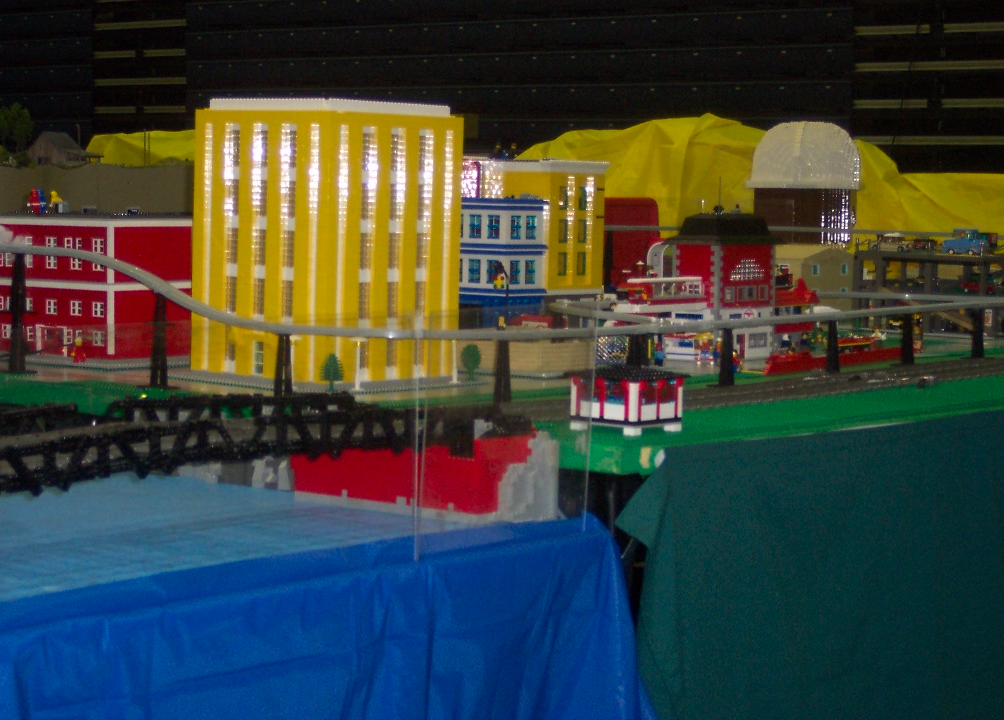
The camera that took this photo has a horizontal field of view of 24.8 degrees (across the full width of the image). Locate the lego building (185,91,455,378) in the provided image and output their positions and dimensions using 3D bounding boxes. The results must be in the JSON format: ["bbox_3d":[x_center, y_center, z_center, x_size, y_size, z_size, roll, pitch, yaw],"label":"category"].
[{"bbox_3d":[-0.280,-0.196,3.678,0.296,0.435,0.312,5,6,40],"label":"lego building"}]

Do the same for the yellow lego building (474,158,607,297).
[{"bbox_3d":[0.088,-0.267,4.880,0.200,0.315,0.200,5,6,40],"label":"yellow lego building"}]

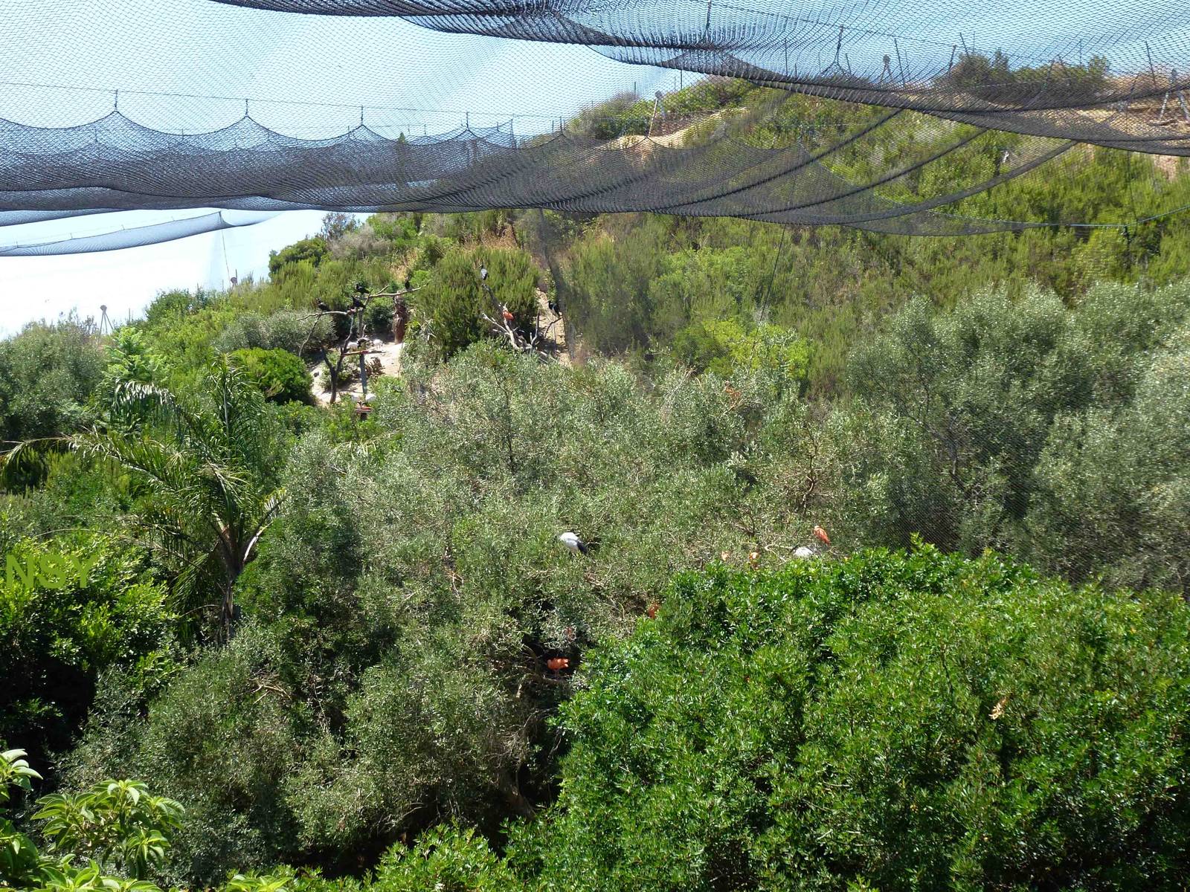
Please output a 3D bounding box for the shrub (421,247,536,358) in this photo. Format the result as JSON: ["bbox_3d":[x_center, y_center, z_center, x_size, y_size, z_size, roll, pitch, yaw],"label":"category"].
[{"bbox_3d":[-3.319,-4.032,44.000,3.400,3.200,3.000,0,4,0],"label":"shrub"}]

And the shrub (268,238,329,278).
[{"bbox_3d":[-10.544,-6.627,55.000,2.200,1.600,2.000,0,4,0],"label":"shrub"}]

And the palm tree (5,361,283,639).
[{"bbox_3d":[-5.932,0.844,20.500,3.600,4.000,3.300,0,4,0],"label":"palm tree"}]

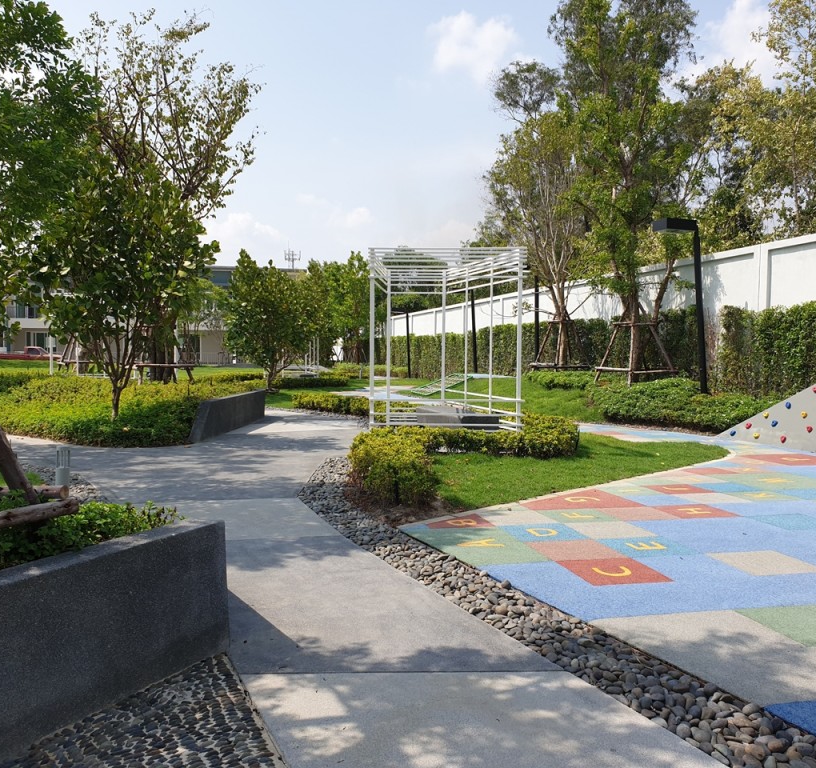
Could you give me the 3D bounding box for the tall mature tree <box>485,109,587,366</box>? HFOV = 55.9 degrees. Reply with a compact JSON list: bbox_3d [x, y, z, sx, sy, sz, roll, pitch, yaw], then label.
[{"bbox_3d":[3.759,-4.099,21.831,3.000,7.300,3.000,0,3,0],"label":"tall mature tree"}]

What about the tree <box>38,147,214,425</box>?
[{"bbox_3d":[-5.124,-1.757,14.000,3.200,4.900,3.000,0,2,0],"label":"tree"}]

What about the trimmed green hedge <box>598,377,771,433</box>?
[{"bbox_3d":[5.497,0.398,15.634,1.550,0.860,3.600,-1,3,-23],"label":"trimmed green hedge"}]

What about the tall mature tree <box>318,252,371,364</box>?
[{"bbox_3d":[-3.674,-4.311,44.500,3.200,6.700,3.200,0,2,0],"label":"tall mature tree"}]

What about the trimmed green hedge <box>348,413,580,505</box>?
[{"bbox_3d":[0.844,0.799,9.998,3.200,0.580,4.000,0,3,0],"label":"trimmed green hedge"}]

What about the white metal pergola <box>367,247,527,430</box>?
[{"bbox_3d":[0.625,-0.693,14.033,2.500,3.180,3.300,0,3,0],"label":"white metal pergola"}]

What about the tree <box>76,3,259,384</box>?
[{"bbox_3d":[-6.348,-4.896,20.300,4.700,9.700,4.500,0,2,0],"label":"tree"}]

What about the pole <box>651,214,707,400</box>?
[{"bbox_3d":[5.895,-1.661,16.700,0.950,3.850,0.420,0,2,-20],"label":"pole"}]

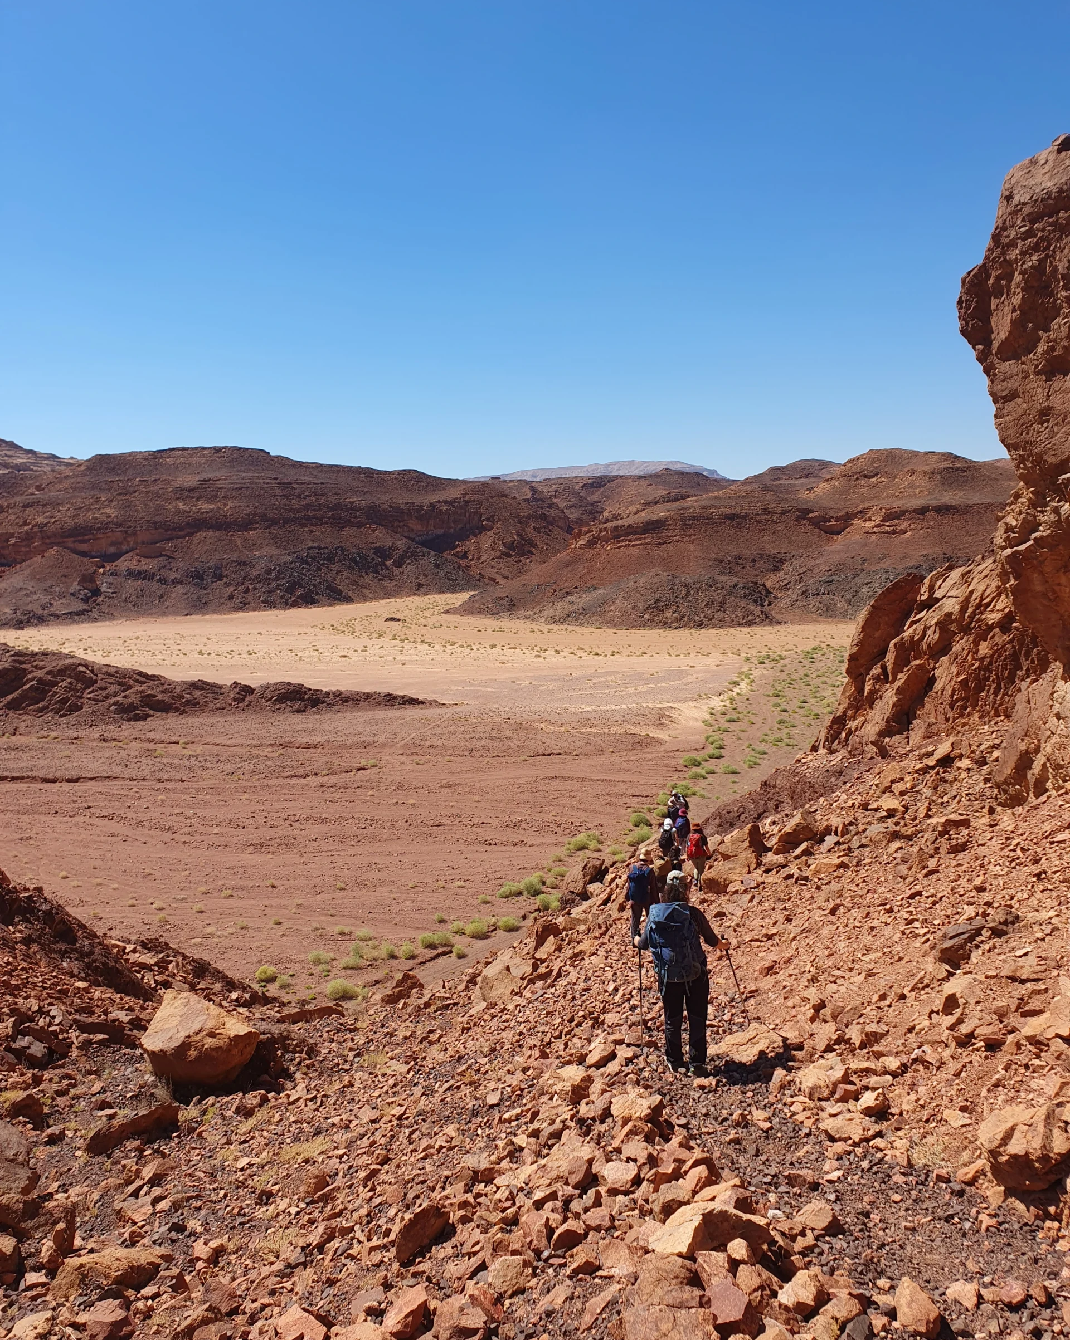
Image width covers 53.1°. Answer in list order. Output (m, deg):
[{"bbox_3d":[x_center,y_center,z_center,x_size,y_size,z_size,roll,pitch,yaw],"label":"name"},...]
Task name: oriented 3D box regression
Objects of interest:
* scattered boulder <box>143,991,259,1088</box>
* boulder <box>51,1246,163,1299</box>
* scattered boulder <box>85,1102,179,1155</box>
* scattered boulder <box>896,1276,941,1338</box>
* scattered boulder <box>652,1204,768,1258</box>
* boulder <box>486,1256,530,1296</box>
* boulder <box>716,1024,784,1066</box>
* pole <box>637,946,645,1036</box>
[{"bbox_3d":[-4.427,4.858,14.200,1.481,1.108,1.185,-3,6,-28],"label":"scattered boulder"},{"bbox_3d":[-2.586,3.653,6.500,0.650,0.210,0.330,-3,6,-31],"label":"boulder"},{"bbox_3d":[-3.825,4.360,10.200,0.880,0.340,0.400,-4,6,-39],"label":"scattered boulder"},{"bbox_3d":[1.340,2.225,3.749,0.150,0.160,0.150,1,5,15],"label":"scattered boulder"},{"bbox_3d":[0.722,2.309,4.409,0.450,0.170,0.240,1,5,10],"label":"scattered boulder"},{"bbox_3d":[-0.100,2.323,4.109,0.160,0.130,0.130,0,5,0],"label":"boulder"},{"bbox_3d":[1.832,3.212,9.151,0.540,0.220,0.380,2,5,20],"label":"boulder"},{"bbox_3d":[0.891,2.730,9.045,0.040,1.150,0.050,-3,11,0],"label":"pole"}]

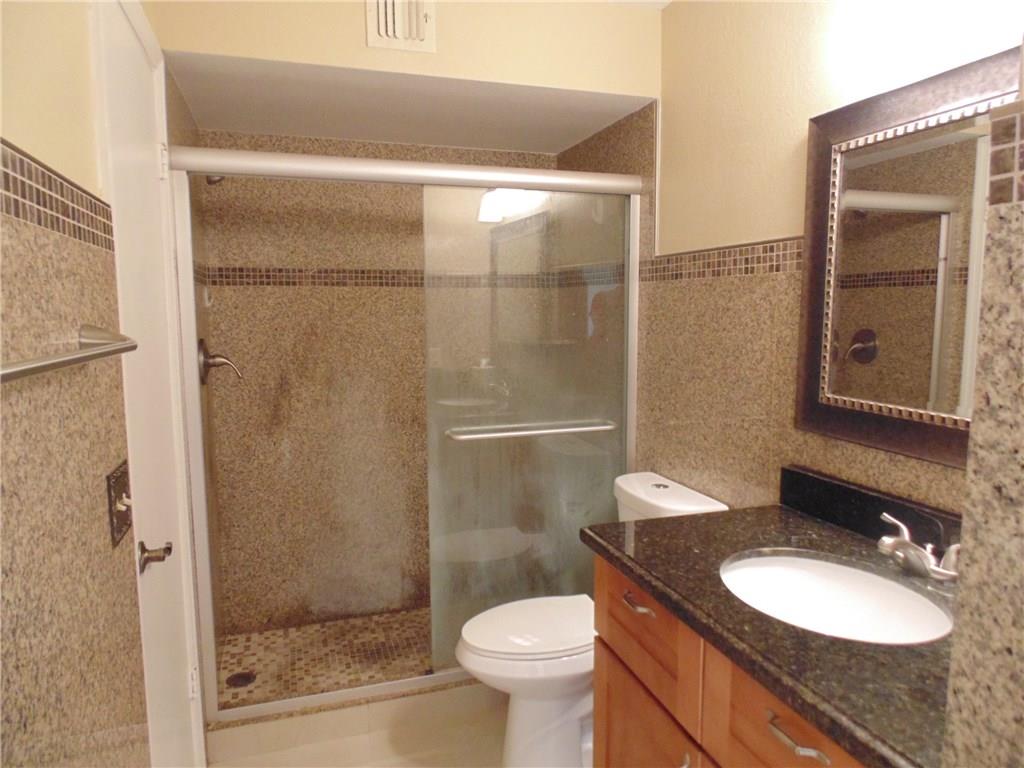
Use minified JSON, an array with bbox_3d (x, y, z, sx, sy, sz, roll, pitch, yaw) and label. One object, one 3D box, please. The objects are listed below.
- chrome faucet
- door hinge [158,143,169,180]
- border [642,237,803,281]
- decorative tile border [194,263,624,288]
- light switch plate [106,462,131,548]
[{"bbox_3d":[0.762,0.321,1.247,0.160,0.096,0.200,-2,7,-19],"label":"chrome faucet"},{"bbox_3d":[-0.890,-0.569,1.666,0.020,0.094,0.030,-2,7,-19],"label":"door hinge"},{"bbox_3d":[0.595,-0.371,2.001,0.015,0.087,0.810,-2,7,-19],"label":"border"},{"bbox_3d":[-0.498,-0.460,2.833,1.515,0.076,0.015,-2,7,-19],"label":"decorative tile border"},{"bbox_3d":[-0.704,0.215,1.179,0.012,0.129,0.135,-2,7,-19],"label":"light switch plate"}]

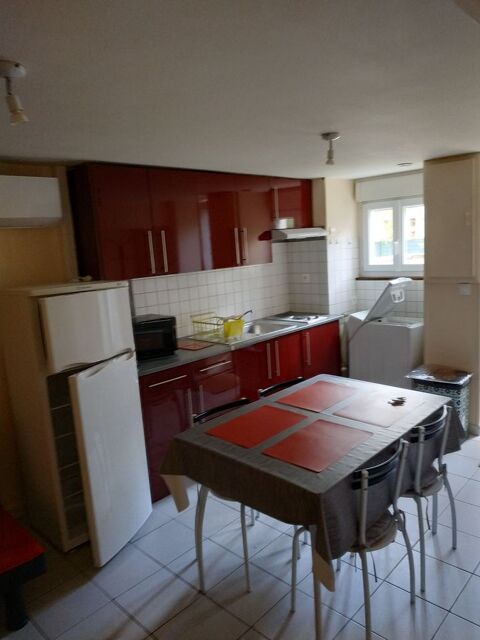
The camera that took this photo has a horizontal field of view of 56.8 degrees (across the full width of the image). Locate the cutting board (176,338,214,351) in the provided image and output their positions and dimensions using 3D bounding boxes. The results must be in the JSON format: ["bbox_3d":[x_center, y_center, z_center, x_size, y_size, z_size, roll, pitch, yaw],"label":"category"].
[{"bbox_3d":[-0.382,0.198,3.353,0.310,0.012,0.215,4,12,39],"label":"cutting board"}]

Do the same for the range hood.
[{"bbox_3d":[0.439,-0.807,4.208,0.528,0.107,0.619,5,13,45],"label":"range hood"}]

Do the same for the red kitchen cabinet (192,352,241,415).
[{"bbox_3d":[-0.379,0.654,3.444,0.619,0.853,0.401,5,13,45],"label":"red kitchen cabinet"}]

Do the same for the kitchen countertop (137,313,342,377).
[{"bbox_3d":[-0.035,0.137,3.741,0.660,0.041,2.274,5,13,45],"label":"kitchen countertop"}]

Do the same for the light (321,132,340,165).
[{"bbox_3d":[0.519,-0.965,2.532,0.110,0.160,0.110,-4,9,0],"label":"light"}]

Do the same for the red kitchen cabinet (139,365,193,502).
[{"bbox_3d":[-0.663,0.718,3.164,0.619,0.853,0.406,5,13,45],"label":"red kitchen cabinet"}]

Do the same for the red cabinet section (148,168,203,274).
[{"bbox_3d":[-0.555,-0.709,3.271,0.417,0.716,0.310,-13,13,-43],"label":"red cabinet section"}]

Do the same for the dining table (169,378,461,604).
[{"bbox_3d":[0.409,0.844,2.223,0.858,0.766,1.238,5,13,45],"label":"dining table"}]

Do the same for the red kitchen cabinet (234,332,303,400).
[{"bbox_3d":[0.054,0.556,3.871,0.619,0.853,0.832,5,13,45],"label":"red kitchen cabinet"}]

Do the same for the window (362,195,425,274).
[{"bbox_3d":[1.543,-0.817,4.353,0.771,0.718,0.081,5,13,45],"label":"window"}]

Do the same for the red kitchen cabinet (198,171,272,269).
[{"bbox_3d":[-0.147,-0.813,3.754,0.355,0.736,0.812,5,13,45],"label":"red kitchen cabinet"}]

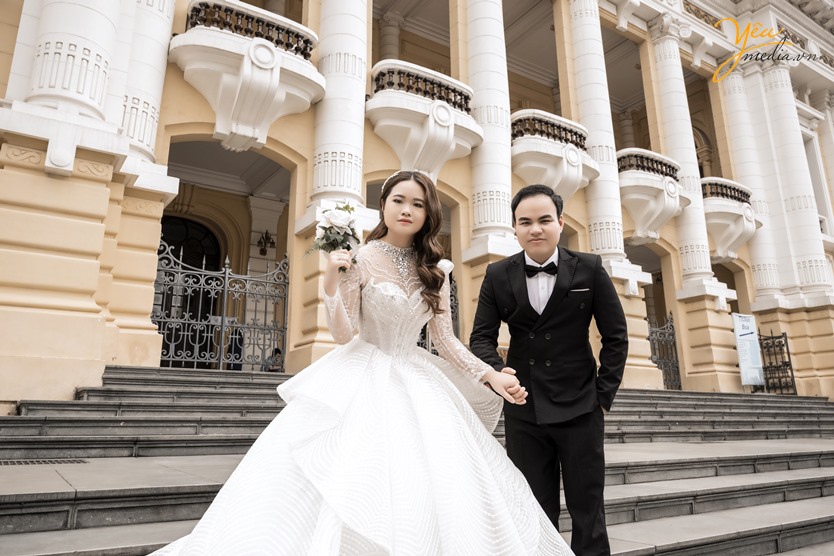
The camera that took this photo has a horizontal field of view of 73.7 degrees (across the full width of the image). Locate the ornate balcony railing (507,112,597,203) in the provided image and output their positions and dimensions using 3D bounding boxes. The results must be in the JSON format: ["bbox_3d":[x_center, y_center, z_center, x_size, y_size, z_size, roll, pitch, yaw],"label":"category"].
[{"bbox_3d":[3.205,-2.491,12.724,2.588,2.208,1.000,8,-17,-29],"label":"ornate balcony railing"}]

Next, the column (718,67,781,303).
[{"bbox_3d":[10.638,-3.226,17.577,1.173,8.763,1.035,8,-17,-29],"label":"column"}]

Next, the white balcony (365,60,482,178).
[{"bbox_3d":[0.227,-2.929,11.038,2.588,2.208,1.000,8,-17,-29],"label":"white balcony"}]

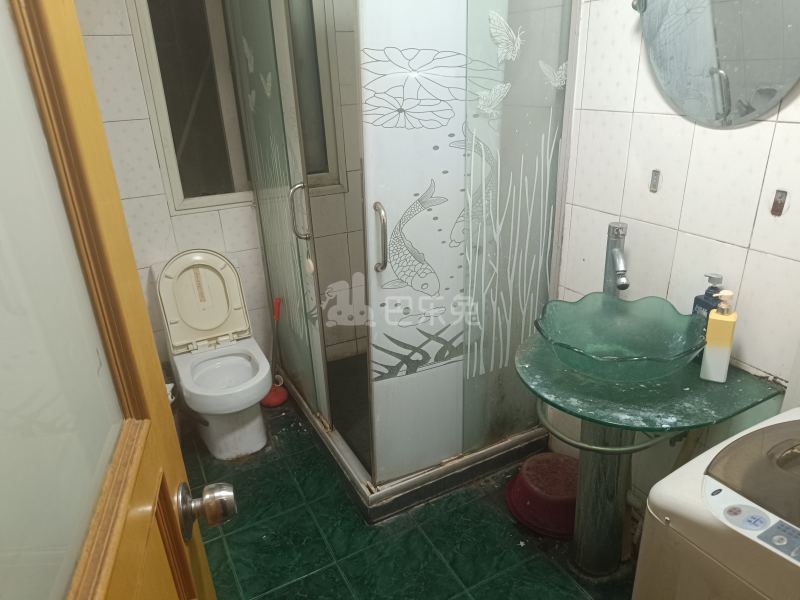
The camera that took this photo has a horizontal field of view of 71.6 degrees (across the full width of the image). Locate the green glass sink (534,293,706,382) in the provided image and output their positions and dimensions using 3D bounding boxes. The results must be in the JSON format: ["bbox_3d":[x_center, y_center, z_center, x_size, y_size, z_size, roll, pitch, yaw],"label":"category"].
[{"bbox_3d":[0.564,0.114,1.452,0.410,0.145,0.410,-2,23,1],"label":"green glass sink"}]

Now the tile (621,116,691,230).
[{"bbox_3d":[0.720,-0.363,1.558,0.010,0.300,0.200,-14,25,-25],"label":"tile"}]

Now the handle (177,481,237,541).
[{"bbox_3d":[-0.235,0.255,0.687,0.062,0.068,0.068,-8,24,-13],"label":"handle"}]

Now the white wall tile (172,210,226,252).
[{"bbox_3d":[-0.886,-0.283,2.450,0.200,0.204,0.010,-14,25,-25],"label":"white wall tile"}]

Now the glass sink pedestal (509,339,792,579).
[{"bbox_3d":[0.594,0.503,1.613,0.520,0.706,0.565,-14,25,-25],"label":"glass sink pedestal"}]

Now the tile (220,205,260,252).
[{"bbox_3d":[-0.708,-0.323,2.530,0.195,0.198,0.010,-14,25,-25],"label":"tile"}]

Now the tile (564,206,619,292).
[{"bbox_3d":[0.638,-0.152,1.839,0.010,0.300,0.200,-14,25,-25],"label":"tile"}]

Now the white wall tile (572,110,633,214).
[{"bbox_3d":[0.627,-0.428,1.722,0.010,0.300,0.200,-14,25,-25],"label":"white wall tile"}]

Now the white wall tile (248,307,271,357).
[{"bbox_3d":[-0.684,0.182,2.728,0.200,0.300,0.010,-13,25,-25],"label":"white wall tile"}]

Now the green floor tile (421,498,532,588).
[{"bbox_3d":[0.261,0.801,1.860,0.294,0.010,0.300,-14,25,-25],"label":"green floor tile"}]

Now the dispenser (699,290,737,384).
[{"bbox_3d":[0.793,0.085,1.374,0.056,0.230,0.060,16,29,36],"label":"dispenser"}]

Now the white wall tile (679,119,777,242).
[{"bbox_3d":[0.805,-0.295,1.393,0.010,0.300,0.200,-14,25,-25],"label":"white wall tile"}]

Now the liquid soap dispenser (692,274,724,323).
[{"bbox_3d":[0.801,0.049,1.444,0.055,0.241,0.072,-7,23,-12],"label":"liquid soap dispenser"}]

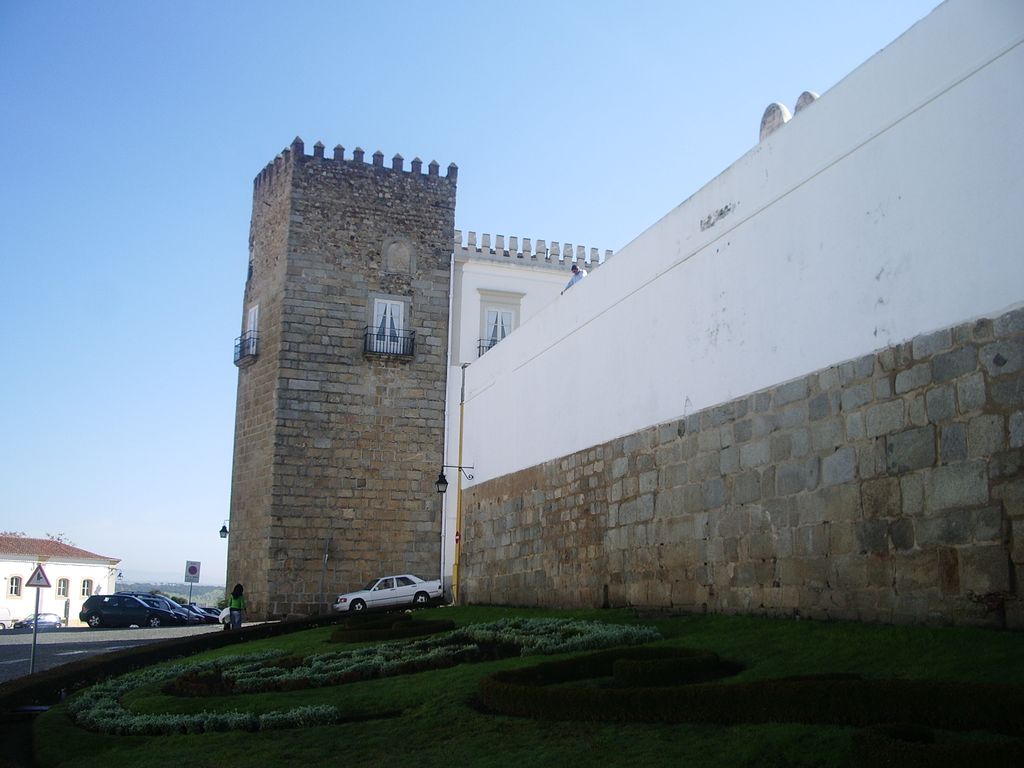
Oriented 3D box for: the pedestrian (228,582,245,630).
[{"bbox_3d":[-8.414,6.953,31.648,0.500,1.650,0.350,6,-12,-26],"label":"pedestrian"}]

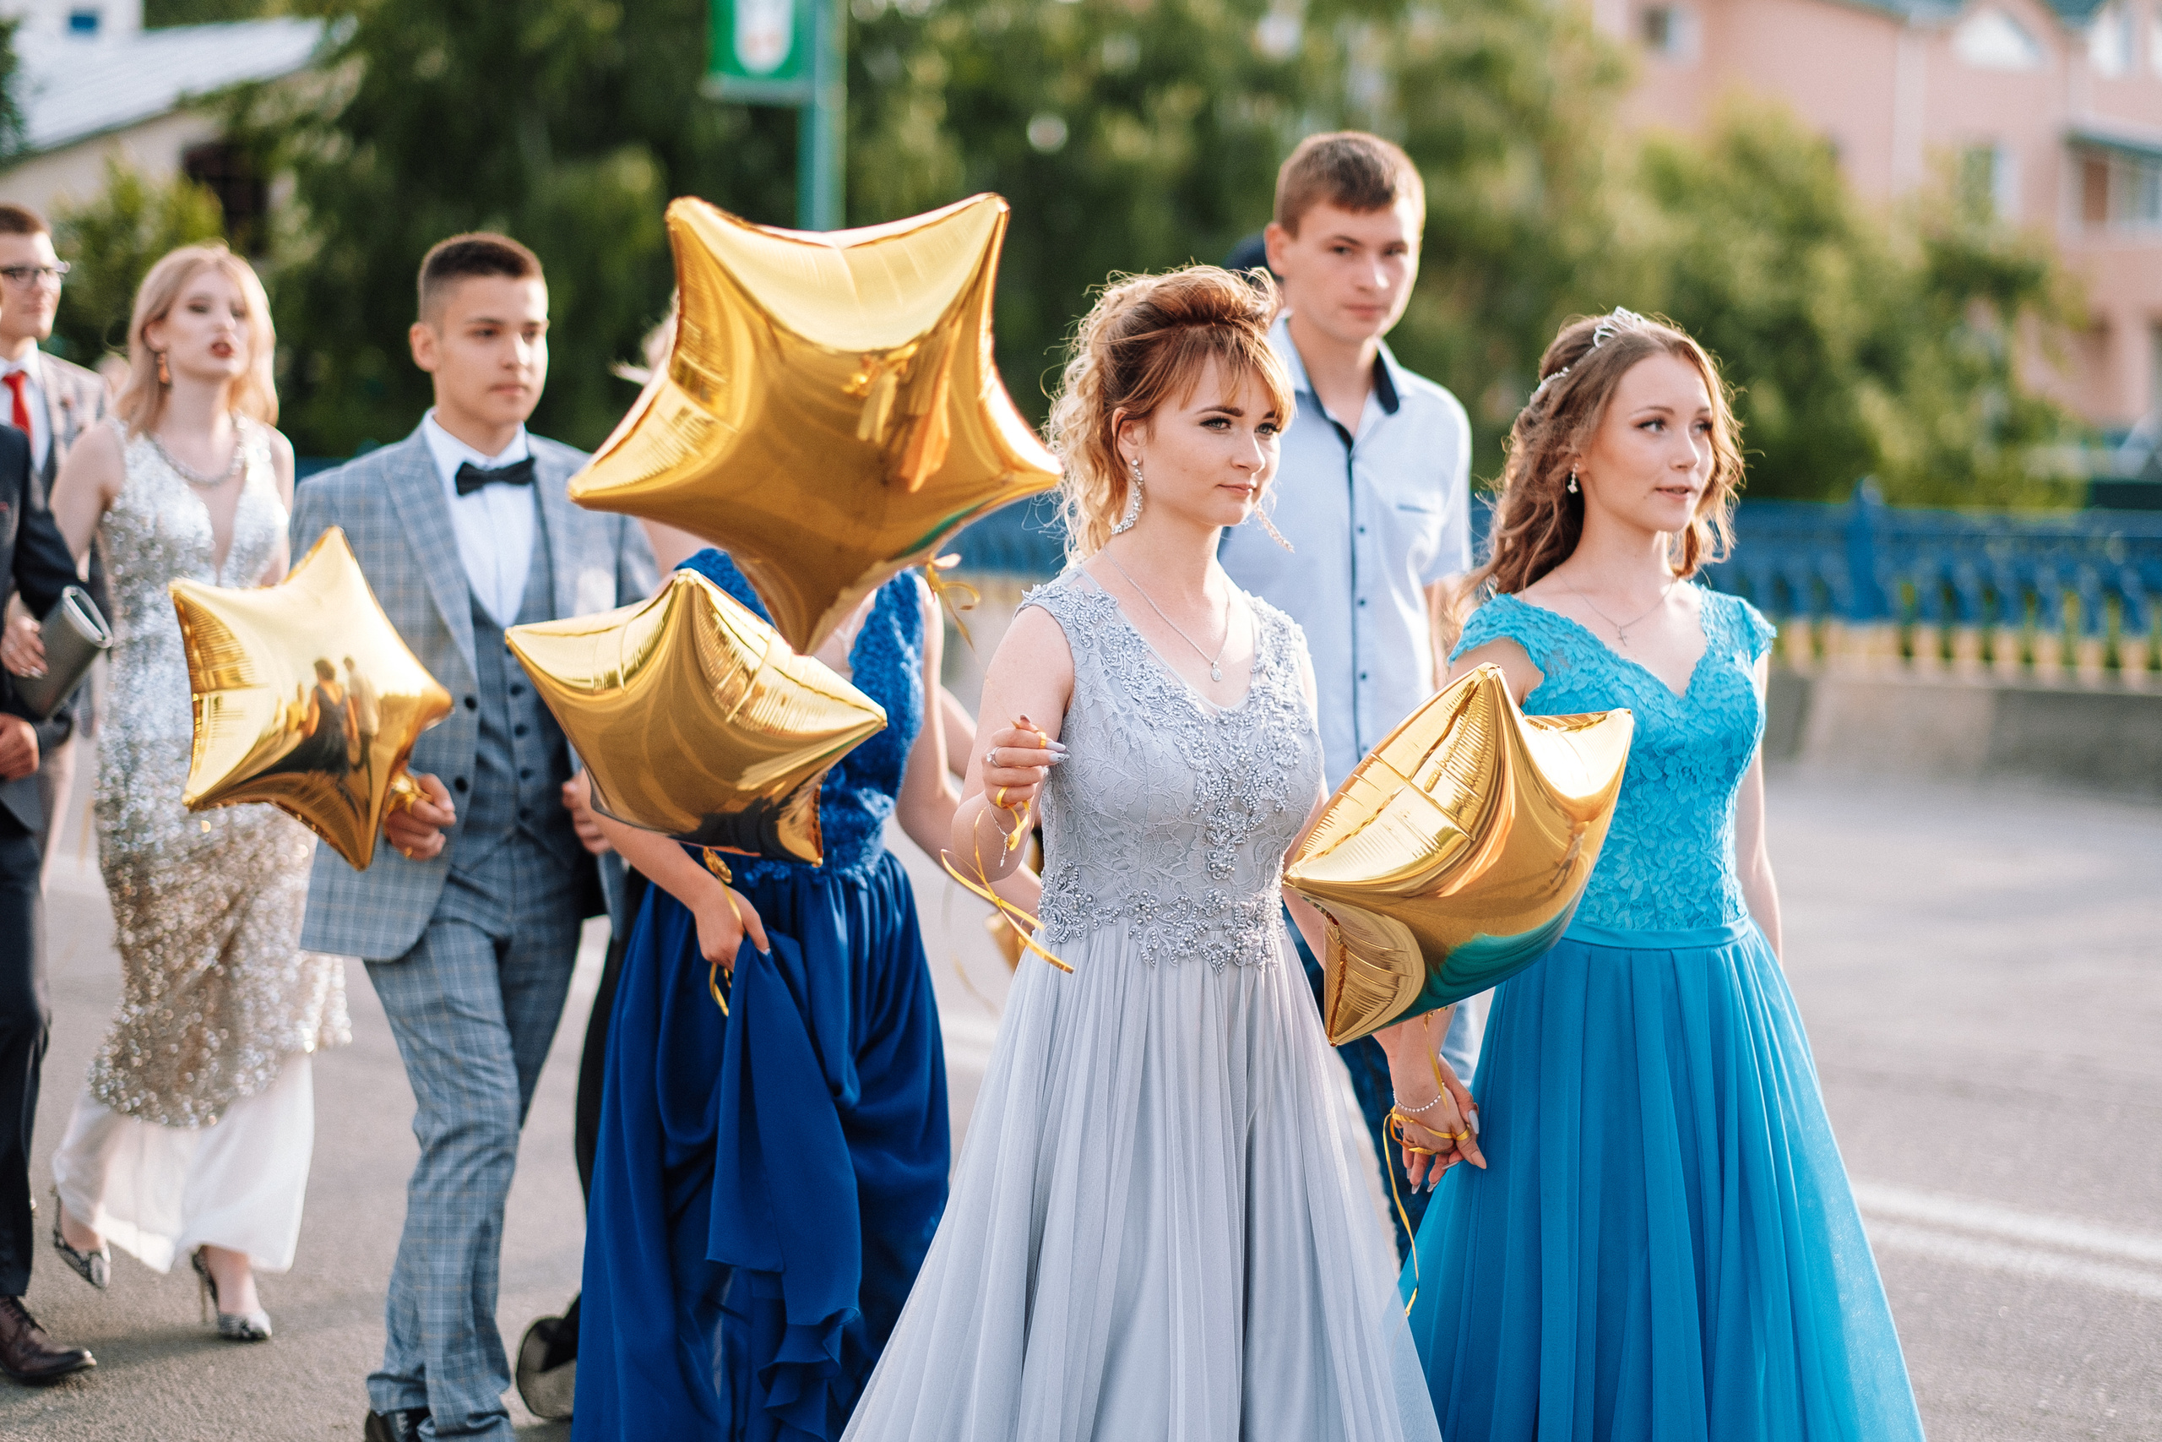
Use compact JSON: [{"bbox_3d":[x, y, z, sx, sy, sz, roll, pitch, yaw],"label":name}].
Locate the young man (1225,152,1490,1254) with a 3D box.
[{"bbox_3d":[0.295,0.218,6.050,0.470,1.830,0.310,0,4,-28],"label":"young man"}]

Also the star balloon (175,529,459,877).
[{"bbox_3d":[-1.050,-0.049,6.827,0.460,0.440,0.180,24,-24,-39],"label":"star balloon"}]

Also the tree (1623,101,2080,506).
[{"bbox_3d":[6.864,-3.245,45.000,4.200,4.700,4.000,1,3,0],"label":"tree"}]

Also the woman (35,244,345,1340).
[{"bbox_3d":[-1.463,0.090,8.280,0.450,1.750,0.400,-1,4,-32],"label":"woman"}]

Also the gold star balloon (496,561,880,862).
[{"bbox_3d":[-0.451,-0.017,5.933,0.460,0.440,0.180,13,47,12],"label":"gold star balloon"}]

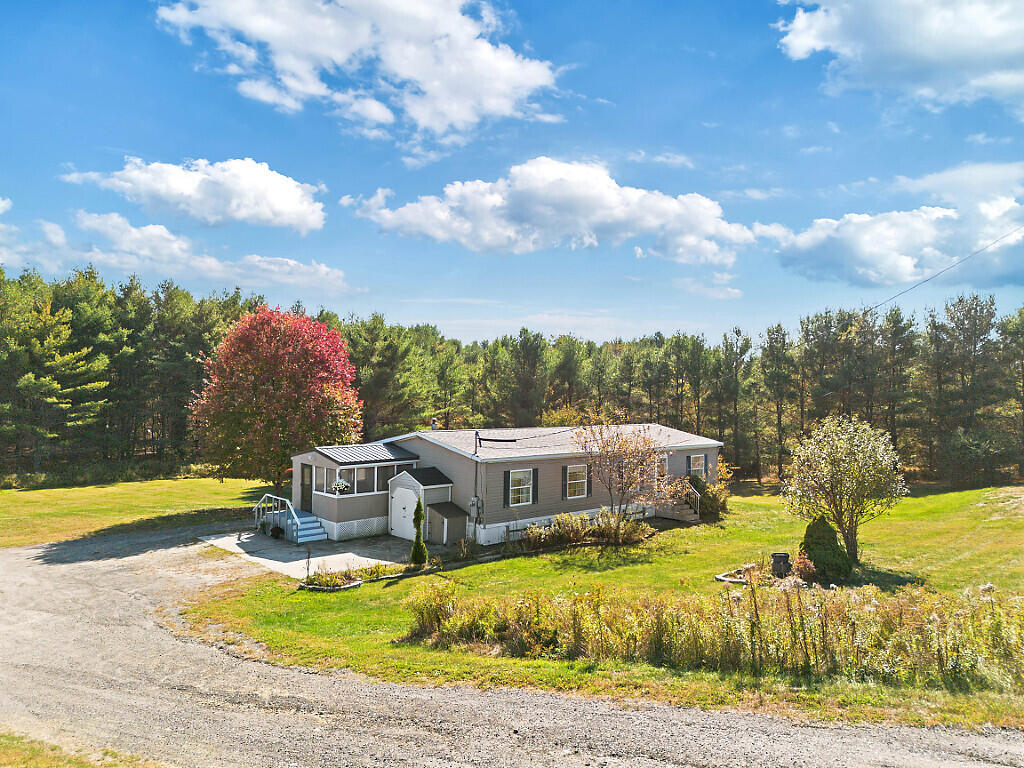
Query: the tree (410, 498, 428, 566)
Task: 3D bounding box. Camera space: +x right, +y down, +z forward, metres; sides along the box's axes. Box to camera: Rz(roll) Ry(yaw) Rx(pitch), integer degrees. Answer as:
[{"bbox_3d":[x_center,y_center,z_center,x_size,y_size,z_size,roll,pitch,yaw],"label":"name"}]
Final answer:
[{"bbox_3d":[-3.010,4.799,23.129,0.580,2.200,0.570,0,-1,0],"label":"tree"}]

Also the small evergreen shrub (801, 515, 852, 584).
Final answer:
[{"bbox_3d":[9.421,4.825,21.227,1.500,2.050,1.450,0,-1,0],"label":"small evergreen shrub"}]

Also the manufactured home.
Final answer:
[{"bbox_3d":[0.128,4.099,32.709,20.000,4.100,9.400,1,-2,-39],"label":"manufactured home"}]

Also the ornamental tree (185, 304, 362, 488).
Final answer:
[{"bbox_3d":[-12.558,1.081,37.835,9.100,10.400,9.000,0,-1,0],"label":"ornamental tree"}]

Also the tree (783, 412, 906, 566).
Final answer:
[{"bbox_3d":[10.944,3.455,23.364,4.100,4.900,4.000,0,-1,0],"label":"tree"}]

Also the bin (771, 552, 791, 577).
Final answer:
[{"bbox_3d":[8.055,5.462,21.310,0.570,0.780,0.570,0,-1,0],"label":"bin"}]

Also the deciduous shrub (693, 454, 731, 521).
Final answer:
[{"bbox_3d":[9.263,4.752,32.836,1.850,2.800,1.800,0,-1,0],"label":"deciduous shrub"}]

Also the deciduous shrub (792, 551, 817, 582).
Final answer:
[{"bbox_3d":[8.651,5.394,21.012,0.680,0.900,0.650,0,-1,0],"label":"deciduous shrub"}]

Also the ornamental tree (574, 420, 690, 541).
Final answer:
[{"bbox_3d":[4.780,3.713,28.461,4.600,4.650,4.200,0,-1,0],"label":"ornamental tree"}]

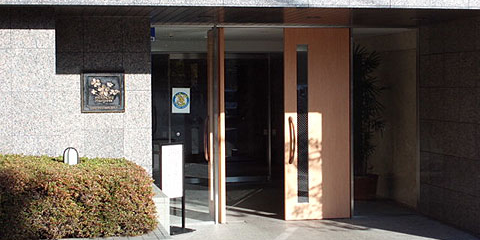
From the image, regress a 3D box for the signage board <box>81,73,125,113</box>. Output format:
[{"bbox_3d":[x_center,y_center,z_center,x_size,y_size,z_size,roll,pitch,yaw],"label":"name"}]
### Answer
[{"bbox_3d":[-1.416,-0.278,9.501,0.458,0.413,0.050,-1,2,-13],"label":"signage board"}]

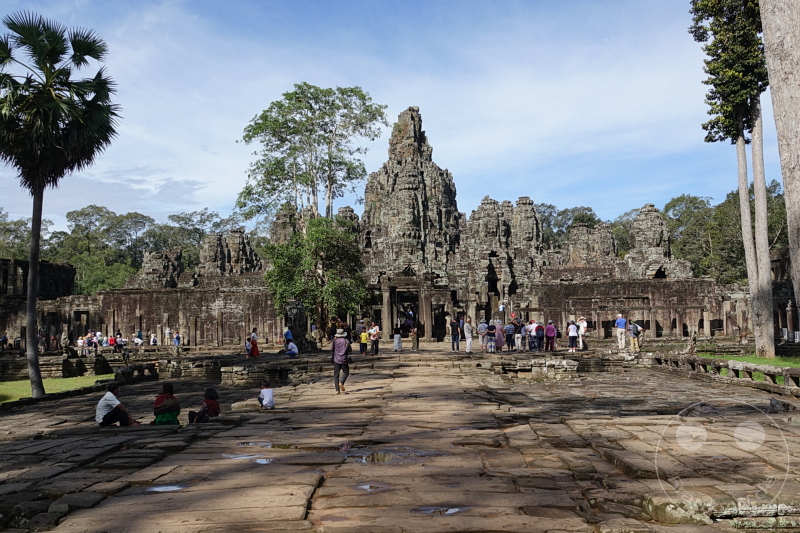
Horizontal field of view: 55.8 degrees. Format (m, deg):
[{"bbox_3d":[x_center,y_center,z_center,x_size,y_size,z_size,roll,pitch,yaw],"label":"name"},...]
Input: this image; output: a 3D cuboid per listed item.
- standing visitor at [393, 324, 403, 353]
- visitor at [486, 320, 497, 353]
[{"bbox_3d":[-0.077,3.638,38.600,0.470,1.479,0.350,0,-5,0],"label":"standing visitor"},{"bbox_3d":[4.431,3.390,36.500,0.480,1.617,0.360,0,-5,0],"label":"visitor"}]

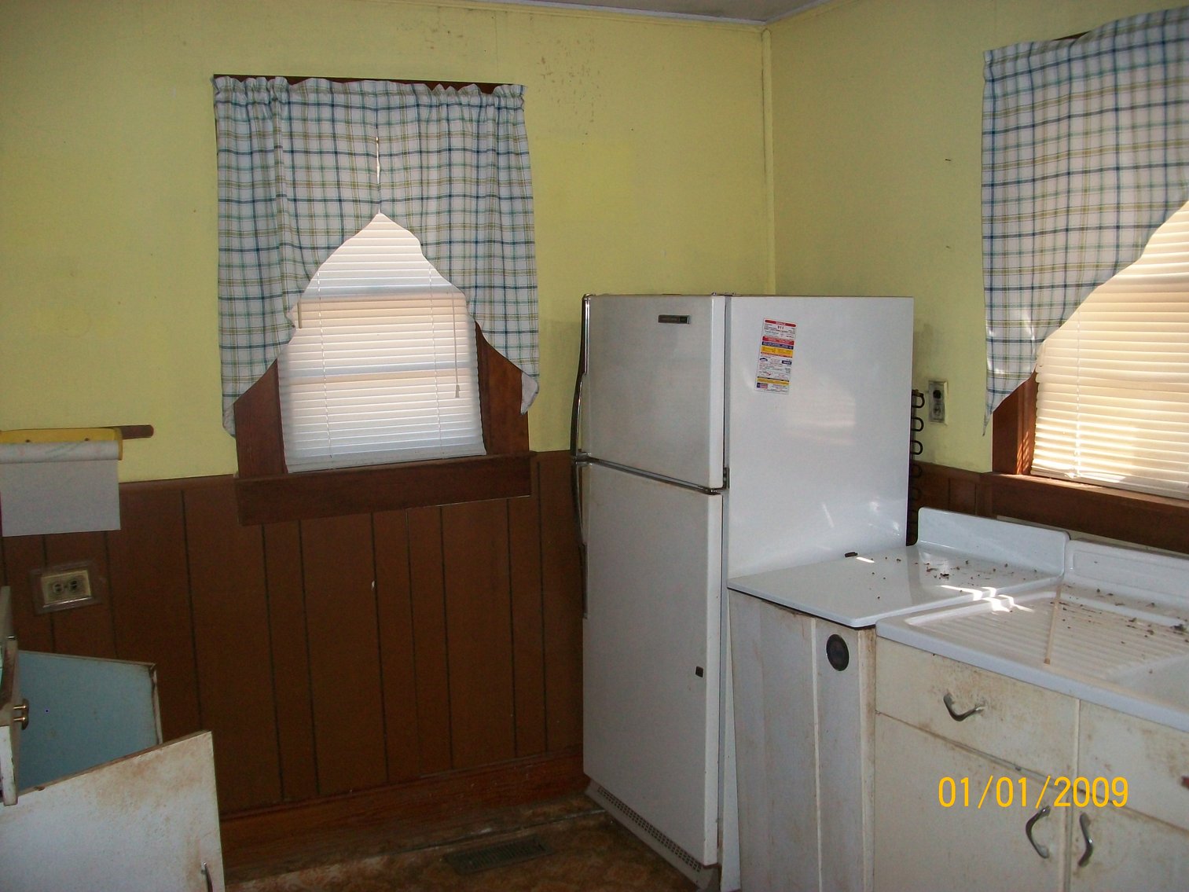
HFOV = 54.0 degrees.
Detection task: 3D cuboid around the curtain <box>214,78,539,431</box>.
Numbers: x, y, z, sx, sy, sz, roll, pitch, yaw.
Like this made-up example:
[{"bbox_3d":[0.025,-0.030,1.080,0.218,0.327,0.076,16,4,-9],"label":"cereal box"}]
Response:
[{"bbox_3d":[-0.617,-0.560,3.426,0.929,0.985,0.080,-4,6,-23],"label":"curtain"}]

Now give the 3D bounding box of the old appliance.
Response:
[{"bbox_3d":[0.420,0.354,3.501,0.724,1.598,0.713,-3,8,-27],"label":"old appliance"}]

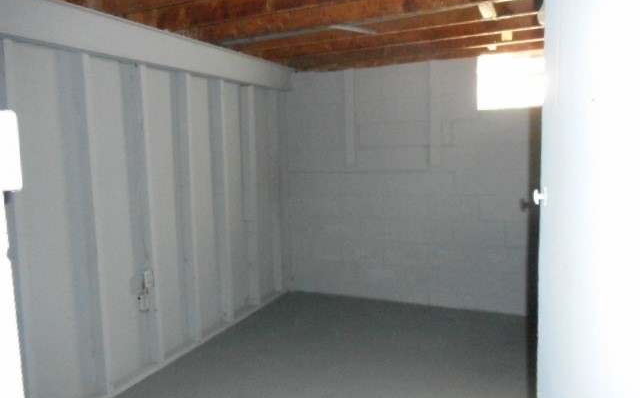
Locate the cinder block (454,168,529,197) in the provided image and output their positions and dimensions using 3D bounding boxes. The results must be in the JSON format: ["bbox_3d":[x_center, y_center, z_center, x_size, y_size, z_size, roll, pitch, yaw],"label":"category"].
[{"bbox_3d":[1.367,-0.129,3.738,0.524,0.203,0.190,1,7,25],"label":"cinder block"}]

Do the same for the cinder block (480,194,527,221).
[{"bbox_3d":[1.491,0.075,3.706,0.386,0.203,0.190,1,7,25],"label":"cinder block"}]

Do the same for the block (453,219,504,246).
[{"bbox_3d":[1.319,0.274,3.808,0.400,0.203,0.190,1,7,25],"label":"block"}]

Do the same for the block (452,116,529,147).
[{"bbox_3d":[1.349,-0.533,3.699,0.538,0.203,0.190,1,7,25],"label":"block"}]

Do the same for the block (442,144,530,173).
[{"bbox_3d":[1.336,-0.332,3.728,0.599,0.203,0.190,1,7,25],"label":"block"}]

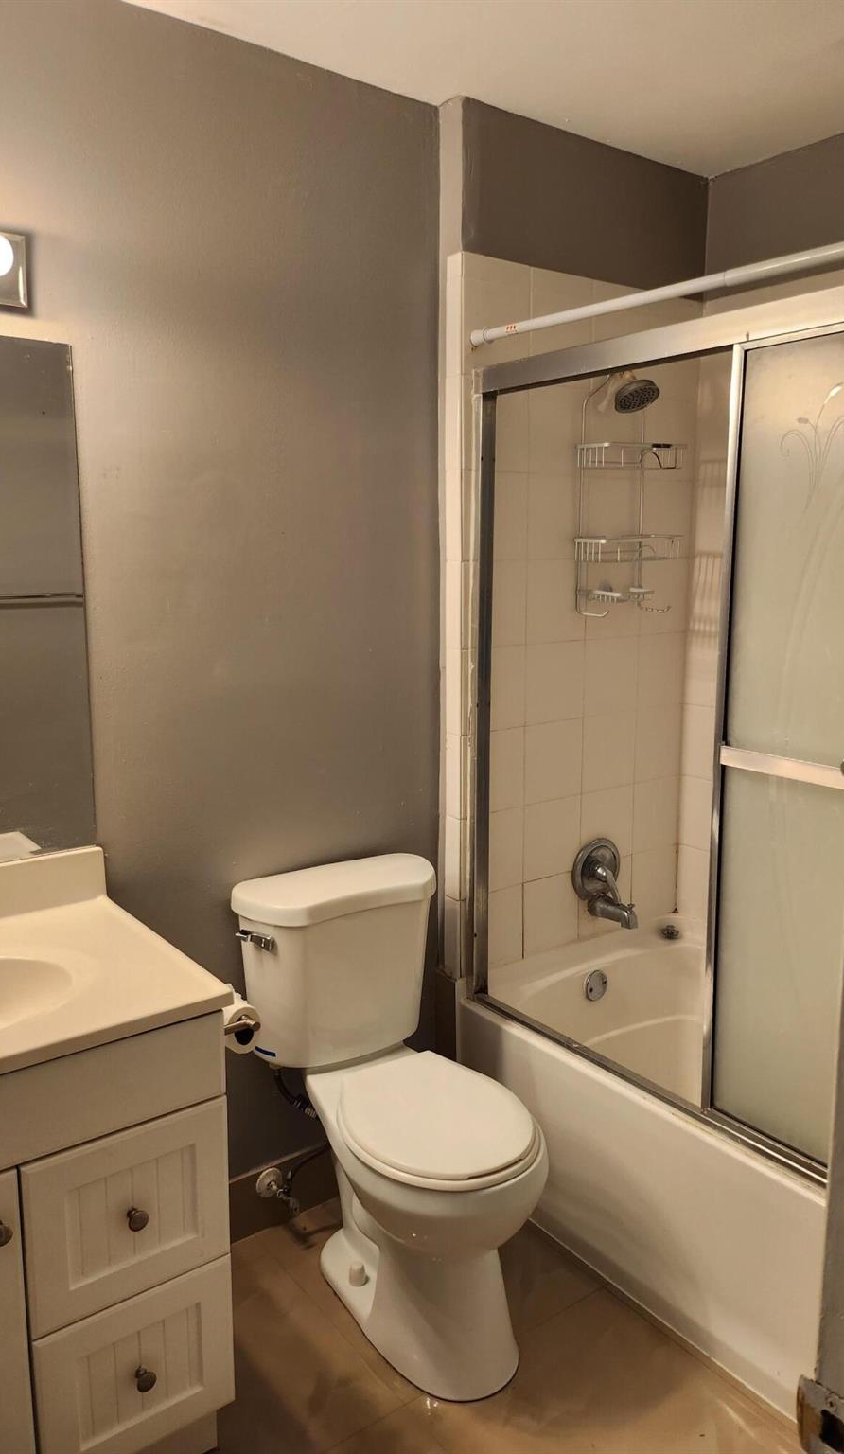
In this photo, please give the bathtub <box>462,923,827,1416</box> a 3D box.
[{"bbox_3d":[0.856,0.909,2.108,0.816,0.461,1.510,-7,12,-36],"label":"bathtub"}]

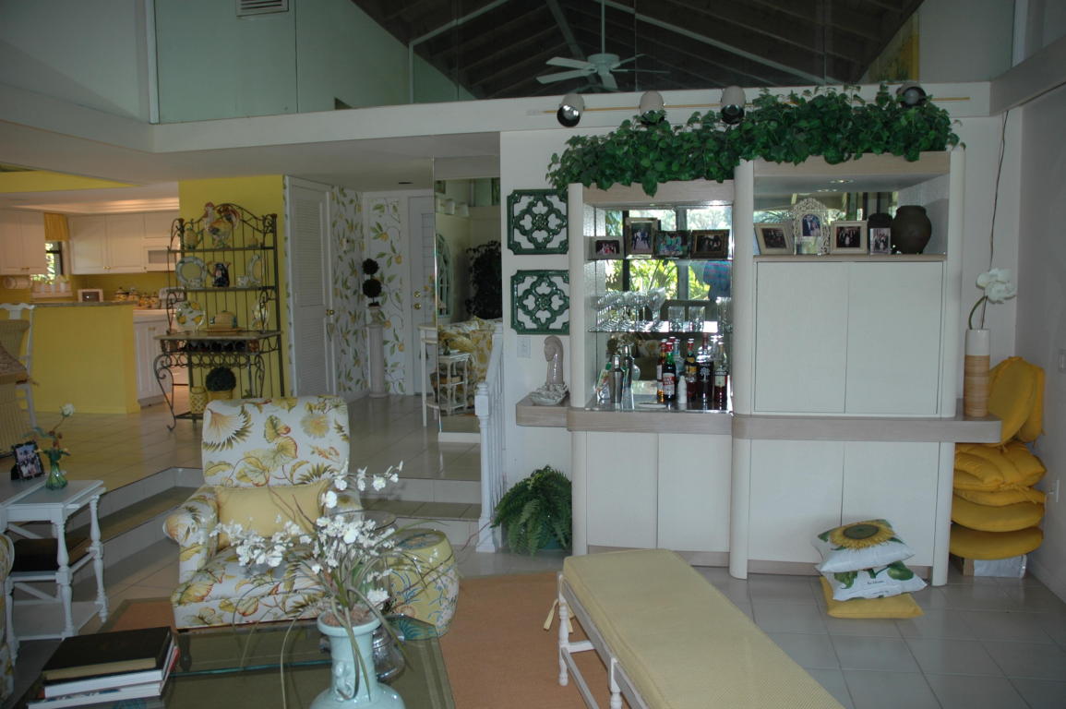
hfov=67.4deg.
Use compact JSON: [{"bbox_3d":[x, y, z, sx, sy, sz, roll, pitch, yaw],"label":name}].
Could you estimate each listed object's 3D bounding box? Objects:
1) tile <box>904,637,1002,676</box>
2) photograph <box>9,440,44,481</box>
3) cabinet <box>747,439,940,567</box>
[{"bbox_3d":[1.691,1.223,3.208,0.320,0.010,0.320,0,6,11],"label":"tile"},{"bbox_3d":[-2.319,0.486,3.677,0.125,0.170,0.050,-7,-3,-43],"label":"photograph"},{"bbox_3d":[1.597,0.715,4.248,0.920,0.660,0.520,0,6,11],"label":"cabinet"}]

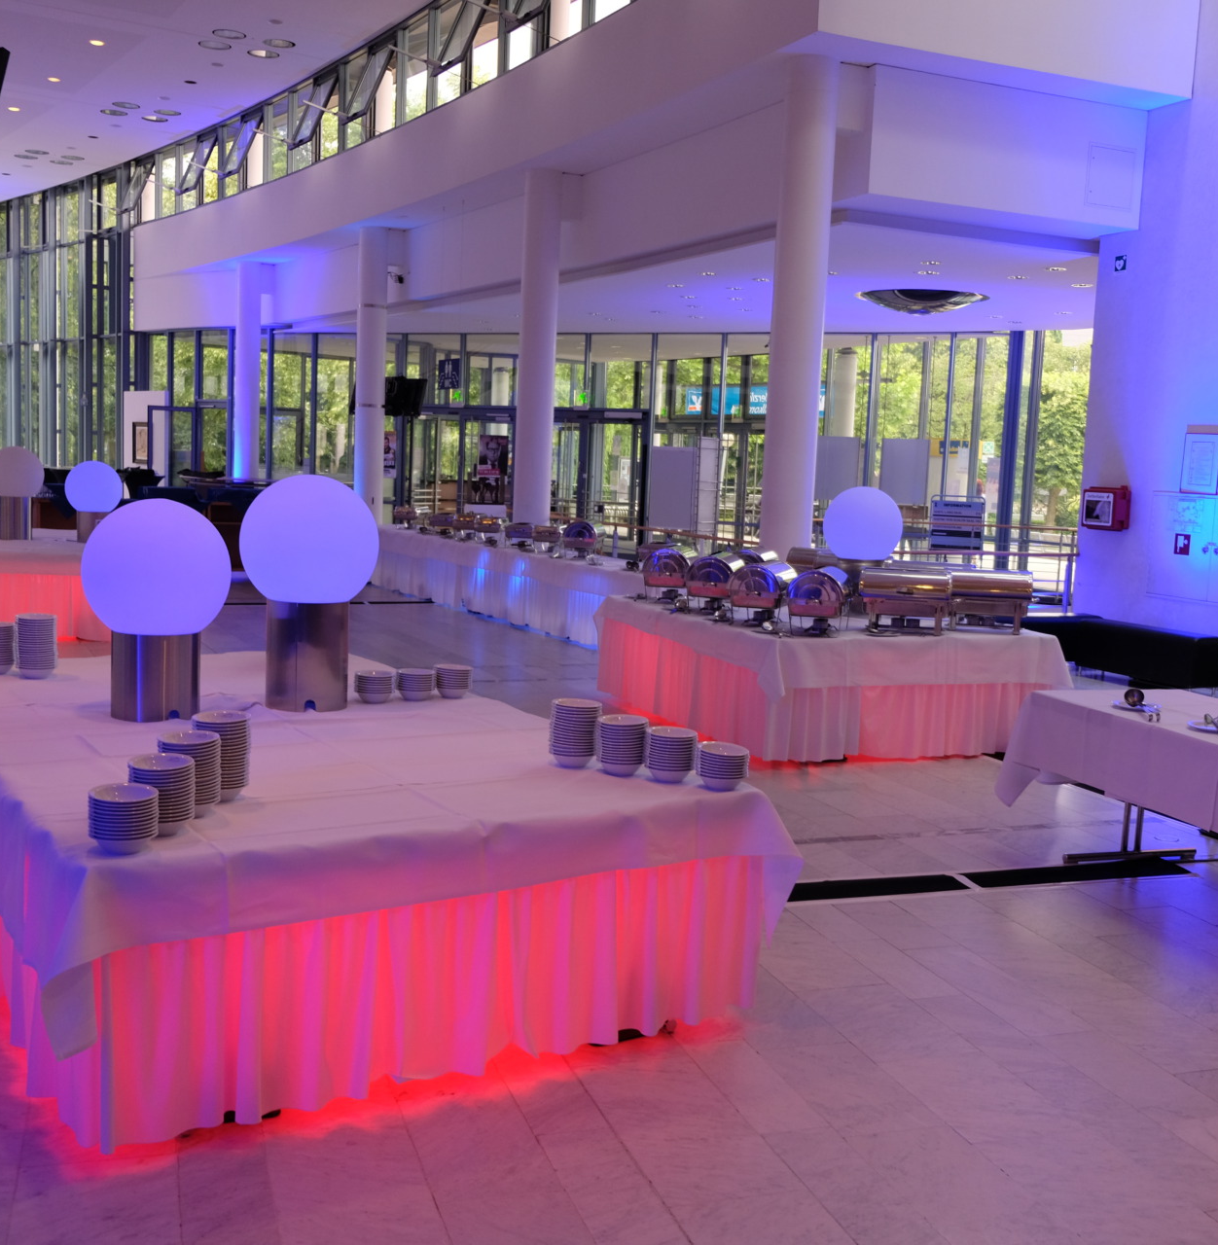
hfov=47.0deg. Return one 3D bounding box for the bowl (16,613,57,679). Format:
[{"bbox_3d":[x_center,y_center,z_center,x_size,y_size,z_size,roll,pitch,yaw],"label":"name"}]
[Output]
[{"bbox_3d":[-2.390,0.091,5.849,0.163,0.248,0.163,2,7,0],"label":"bowl"}]

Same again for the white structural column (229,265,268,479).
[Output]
[{"bbox_3d":[-6.627,-4.057,25.750,0.445,4.980,0.445,2,7,0],"label":"white structural column"}]

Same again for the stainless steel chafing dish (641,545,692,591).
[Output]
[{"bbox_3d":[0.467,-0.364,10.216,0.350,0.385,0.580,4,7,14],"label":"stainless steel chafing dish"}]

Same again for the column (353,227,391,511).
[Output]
[{"bbox_3d":[-3.899,-3.725,22.901,0.460,5.260,0.460,2,7,0],"label":"column"}]

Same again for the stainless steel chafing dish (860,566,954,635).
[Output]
[{"bbox_3d":[1.804,-0.133,8.445,0.580,0.380,0.365,4,7,14],"label":"stainless steel chafing dish"}]

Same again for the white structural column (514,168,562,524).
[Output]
[{"bbox_3d":[-0.837,-2.709,16.252,0.430,4.937,0.430,2,7,-3],"label":"white structural column"}]

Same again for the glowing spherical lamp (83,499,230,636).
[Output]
[{"bbox_3d":[-1.627,-0.200,5.036,0.505,0.490,0.505,2,7,0],"label":"glowing spherical lamp"}]

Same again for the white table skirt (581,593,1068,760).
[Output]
[{"bbox_3d":[1.384,0.316,9.532,2.050,0.733,2.400,0,7,-23],"label":"white table skirt"}]

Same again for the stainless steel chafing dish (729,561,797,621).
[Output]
[{"bbox_3d":[0.959,-0.183,8.553,0.330,0.370,0.560,5,7,18],"label":"stainless steel chafing dish"}]

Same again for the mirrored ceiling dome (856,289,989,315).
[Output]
[{"bbox_3d":[4.053,-4.083,18.087,1.710,0.230,1.710,4,7,12],"label":"mirrored ceiling dome"}]

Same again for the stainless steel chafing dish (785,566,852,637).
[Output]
[{"bbox_3d":[1.297,-0.146,8.628,0.350,0.385,0.580,4,7,14],"label":"stainless steel chafing dish"}]

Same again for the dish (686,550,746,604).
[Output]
[{"bbox_3d":[0.718,-0.267,9.221,0.365,0.380,0.580,4,7,14],"label":"dish"}]

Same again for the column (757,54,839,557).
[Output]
[{"bbox_3d":[1.552,-2.102,11.654,0.445,4.980,0.445,2,7,0],"label":"column"}]

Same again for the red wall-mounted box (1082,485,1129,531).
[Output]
[{"bbox_3d":[4.930,-1.130,13.879,0.190,0.400,0.450,0,7,-21],"label":"red wall-mounted box"}]

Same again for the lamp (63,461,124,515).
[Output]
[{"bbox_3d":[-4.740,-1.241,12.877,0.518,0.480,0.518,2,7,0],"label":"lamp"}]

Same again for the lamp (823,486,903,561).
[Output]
[{"bbox_3d":[1.634,-0.625,8.998,0.500,0.470,0.500,4,7,10],"label":"lamp"}]

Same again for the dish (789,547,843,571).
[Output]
[{"bbox_3d":[1.580,-0.354,10.284,0.580,0.380,0.365,4,7,14],"label":"dish"}]

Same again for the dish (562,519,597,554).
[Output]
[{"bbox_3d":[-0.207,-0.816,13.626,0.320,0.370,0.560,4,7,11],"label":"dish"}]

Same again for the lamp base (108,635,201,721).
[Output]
[{"bbox_3d":[-1.643,0.181,5.080,0.305,0.307,0.305,2,7,0],"label":"lamp base"}]

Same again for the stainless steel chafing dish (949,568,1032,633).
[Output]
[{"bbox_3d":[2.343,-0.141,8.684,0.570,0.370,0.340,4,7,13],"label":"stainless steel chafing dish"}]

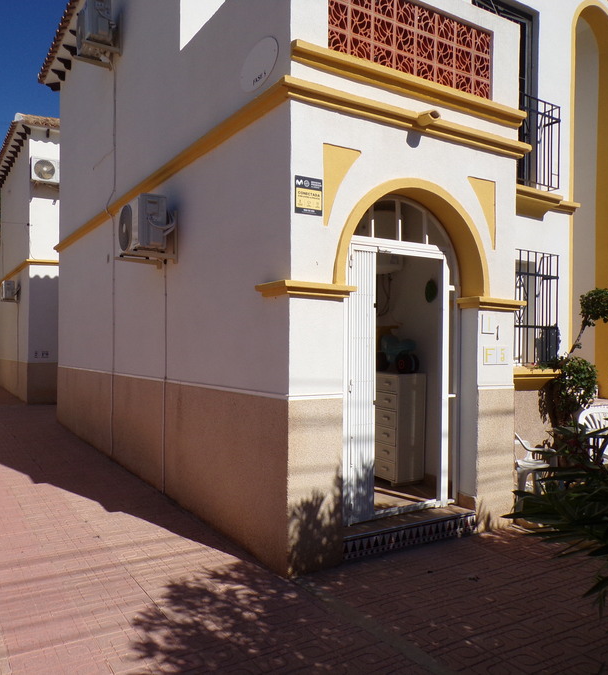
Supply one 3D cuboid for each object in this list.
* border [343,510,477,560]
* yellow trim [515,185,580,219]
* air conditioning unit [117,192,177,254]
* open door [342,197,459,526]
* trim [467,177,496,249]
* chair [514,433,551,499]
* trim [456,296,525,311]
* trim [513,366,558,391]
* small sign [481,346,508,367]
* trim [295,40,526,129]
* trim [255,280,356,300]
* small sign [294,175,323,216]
[{"bbox_3d":[0.853,1.540,4.882,1.364,0.170,0.049,1,-1,-32],"label":"border"},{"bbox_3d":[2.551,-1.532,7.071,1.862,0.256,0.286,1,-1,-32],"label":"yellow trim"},{"bbox_3d":[-1.624,-1.098,6.252,0.300,0.550,0.740,1,-1,-32],"label":"air conditioning unit"},{"bbox_3d":[0.818,0.144,5.201,1.250,2.650,0.140,1,-1,-33],"label":"open door"},{"bbox_3d":[1.530,-1.059,5.349,0.346,0.600,0.030,1,-1,-33],"label":"trim"},{"bbox_3d":[2.030,1.256,5.980,0.560,0.850,0.570,0,-1,-9],"label":"chair"},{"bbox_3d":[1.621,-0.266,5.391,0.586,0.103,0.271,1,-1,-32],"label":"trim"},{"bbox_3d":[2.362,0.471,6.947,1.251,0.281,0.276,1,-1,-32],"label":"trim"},{"bbox_3d":[1.672,0.158,5.416,0.310,0.155,0.012,1,-1,-33],"label":"small sign"},{"bbox_3d":[0.934,-1.916,4.853,2.354,0.138,0.084,1,-1,-32],"label":"trim"},{"bbox_3d":[0.008,-0.308,4.493,0.591,0.118,0.448,1,-1,-32],"label":"trim"},{"bbox_3d":[0.039,-0.991,4.372,0.228,0.262,0.010,1,-1,-33],"label":"small sign"}]

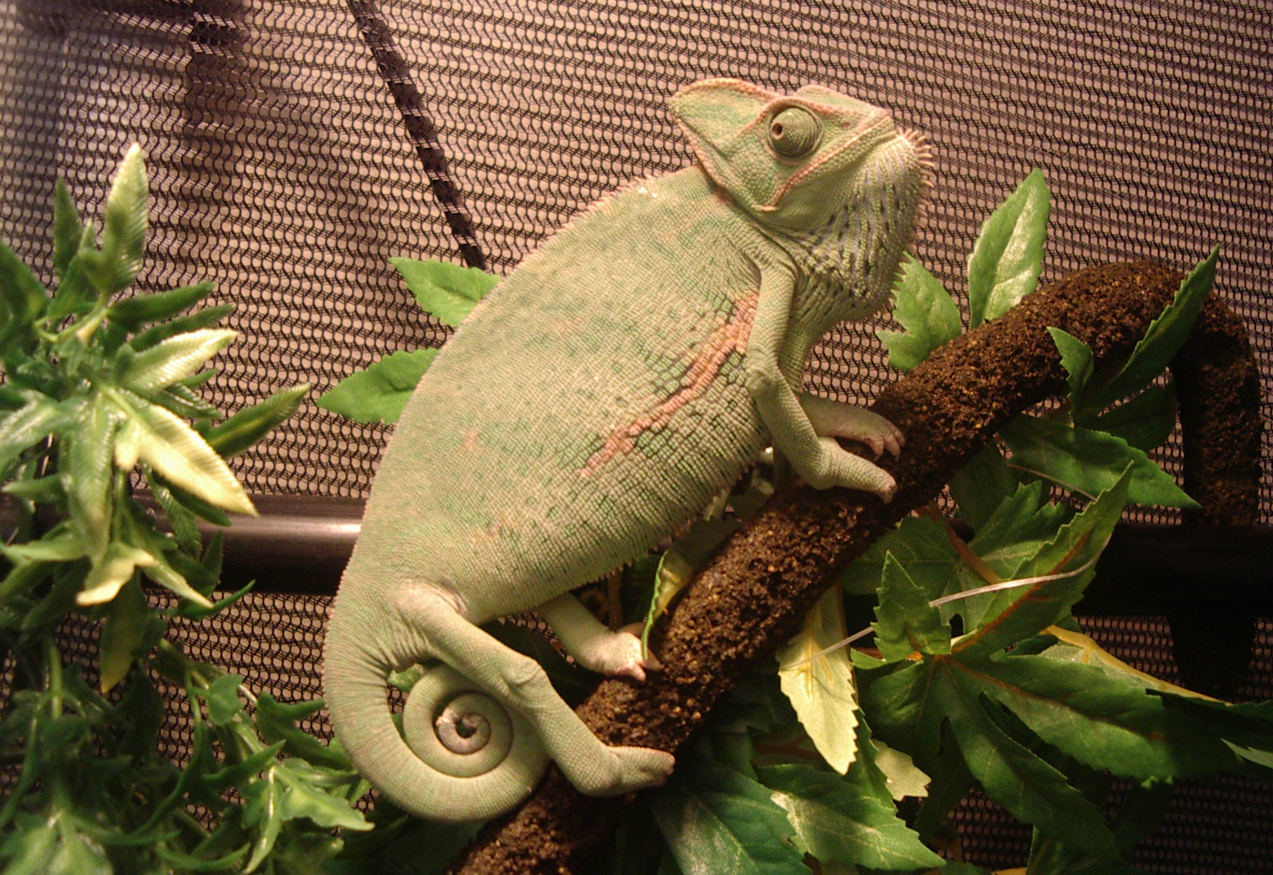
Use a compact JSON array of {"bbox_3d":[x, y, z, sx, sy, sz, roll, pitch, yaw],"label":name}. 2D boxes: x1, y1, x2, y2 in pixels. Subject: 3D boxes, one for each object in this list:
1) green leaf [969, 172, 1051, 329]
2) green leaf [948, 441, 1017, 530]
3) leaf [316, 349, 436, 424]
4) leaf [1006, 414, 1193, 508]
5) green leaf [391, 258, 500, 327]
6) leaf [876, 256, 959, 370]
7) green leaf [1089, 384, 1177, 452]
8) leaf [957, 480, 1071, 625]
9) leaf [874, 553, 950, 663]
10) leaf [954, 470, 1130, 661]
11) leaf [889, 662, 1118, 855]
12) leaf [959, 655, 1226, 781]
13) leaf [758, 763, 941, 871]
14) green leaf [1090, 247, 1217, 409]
[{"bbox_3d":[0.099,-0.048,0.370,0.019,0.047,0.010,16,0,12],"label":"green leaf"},{"bbox_3d":[0.095,0.014,0.384,0.018,0.032,0.013,-25,-10,8],"label":"green leaf"},{"bbox_3d":[-0.065,-0.013,0.372,0.044,0.022,0.013,-11,-12,1],"label":"leaf"},{"bbox_3d":[0.116,0.007,0.352,0.049,0.016,0.010,19,5,5],"label":"leaf"},{"bbox_3d":[-0.047,-0.039,0.375,0.043,0.021,0.013,28,-9,8],"label":"green leaf"},{"bbox_3d":[0.079,-0.033,0.383,0.024,0.039,0.013,-13,-7,4],"label":"leaf"},{"bbox_3d":[0.137,-0.005,0.388,0.029,0.017,0.014,-22,-15,-7],"label":"green leaf"},{"bbox_3d":[0.100,0.031,0.368,0.028,0.042,0.014,37,-8,13],"label":"leaf"},{"bbox_3d":[0.063,0.039,0.318,0.016,0.026,0.011,-14,18,9],"label":"leaf"},{"bbox_3d":[0.095,0.032,0.322,0.017,0.056,0.014,45,9,16],"label":"leaf"},{"bbox_3d":[0.088,0.075,0.325,0.056,0.018,0.013,45,1,6],"label":"leaf"},{"bbox_3d":[0.115,0.070,0.352,0.071,0.024,0.018,18,-16,5],"label":"leaf"},{"bbox_3d":[0.050,0.088,0.325,0.042,0.019,0.011,24,-10,8],"label":"leaf"},{"bbox_3d":[0.129,-0.025,0.345,0.010,0.048,0.013,38,15,14],"label":"green leaf"}]

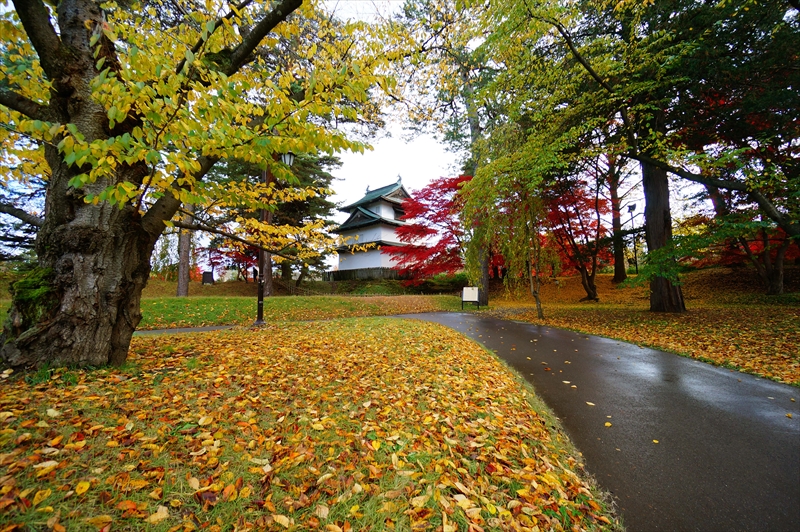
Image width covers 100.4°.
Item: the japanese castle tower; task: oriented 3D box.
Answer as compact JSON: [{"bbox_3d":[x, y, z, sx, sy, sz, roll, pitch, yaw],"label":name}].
[{"bbox_3d":[-2.509,-4.425,42.625,9.300,12.300,9.300,-5,-7,40],"label":"japanese castle tower"}]

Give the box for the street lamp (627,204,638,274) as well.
[{"bbox_3d":[16.246,-1.775,23.284,0.450,4.985,0.450,-4,-7,35],"label":"street lamp"}]

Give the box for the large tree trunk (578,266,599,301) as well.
[{"bbox_3d":[8.923,0.839,15.793,0.750,1.581,0.600,0,-6,0],"label":"large tree trunk"}]

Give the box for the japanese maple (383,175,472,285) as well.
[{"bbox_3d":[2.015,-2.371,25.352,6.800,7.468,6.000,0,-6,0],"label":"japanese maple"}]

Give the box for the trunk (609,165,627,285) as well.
[{"bbox_3d":[13.635,-2.645,20.858,0.650,7.313,0.650,-4,-7,33],"label":"trunk"}]

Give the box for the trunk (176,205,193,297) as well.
[{"bbox_3d":[-13.699,-0.935,21.192,0.620,5.848,0.620,4,-7,-33],"label":"trunk"}]

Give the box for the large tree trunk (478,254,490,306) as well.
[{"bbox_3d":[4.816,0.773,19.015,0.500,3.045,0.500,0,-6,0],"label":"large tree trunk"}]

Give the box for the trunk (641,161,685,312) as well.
[{"bbox_3d":[10.018,-1.049,12.763,1.100,5.548,1.100,-4,-7,38],"label":"trunk"}]

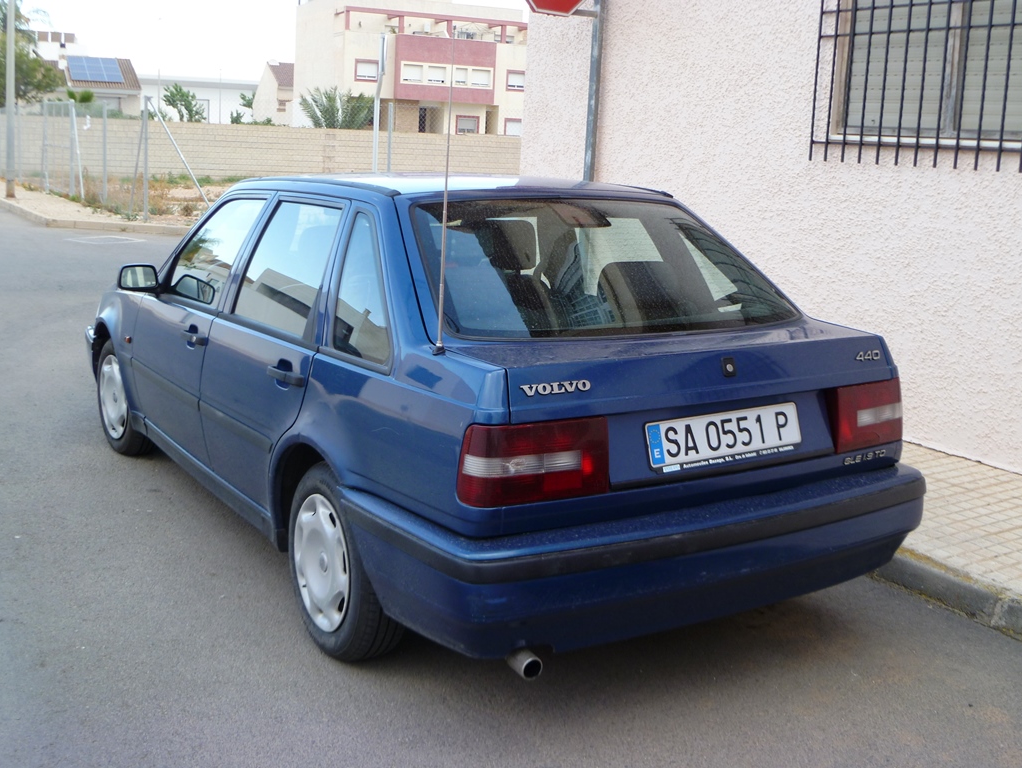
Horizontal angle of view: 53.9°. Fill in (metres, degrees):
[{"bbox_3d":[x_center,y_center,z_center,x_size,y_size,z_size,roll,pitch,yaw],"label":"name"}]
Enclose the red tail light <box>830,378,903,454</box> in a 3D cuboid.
[{"bbox_3d":[1.027,0.088,2.914,0.345,0.175,0.150,-6,15,-32],"label":"red tail light"}]

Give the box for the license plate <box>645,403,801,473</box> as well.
[{"bbox_3d":[0.547,0.135,2.554,0.525,0.120,0.020,-6,2,-32],"label":"license plate"}]

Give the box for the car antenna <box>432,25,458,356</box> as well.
[{"bbox_3d":[-0.152,-0.445,2.368,0.020,0.760,0.020,-4,15,-33],"label":"car antenna"}]

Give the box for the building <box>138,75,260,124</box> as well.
[{"bbox_3d":[-20.925,-18.153,68.000,12.000,5.600,8.000,-3,13,-22],"label":"building"}]

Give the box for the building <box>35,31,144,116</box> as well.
[{"bbox_3d":[-23.746,-16.063,56.000,6.400,6.700,7.500,-3,13,-22],"label":"building"}]

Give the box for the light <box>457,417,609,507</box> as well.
[{"bbox_3d":[0.052,0.164,2.279,0.345,0.175,0.150,-6,15,-32],"label":"light"}]

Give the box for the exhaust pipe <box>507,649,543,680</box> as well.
[{"bbox_3d":[0.022,0.648,2.367,0.048,0.048,0.140,-6,15,-32],"label":"exhaust pipe"}]

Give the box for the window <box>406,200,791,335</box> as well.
[{"bbox_3d":[0.268,-0.352,2.922,1.190,0.080,0.520,-6,52,-32],"label":"window"}]

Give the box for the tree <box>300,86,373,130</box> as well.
[{"bbox_3d":[-7.287,-10.544,42.000,3.300,3.700,3.300,-3,13,-20],"label":"tree"}]

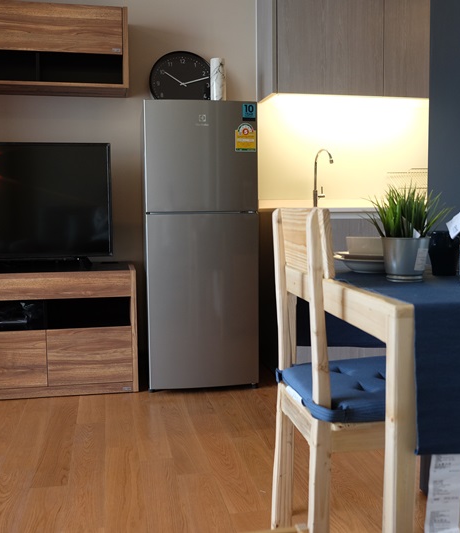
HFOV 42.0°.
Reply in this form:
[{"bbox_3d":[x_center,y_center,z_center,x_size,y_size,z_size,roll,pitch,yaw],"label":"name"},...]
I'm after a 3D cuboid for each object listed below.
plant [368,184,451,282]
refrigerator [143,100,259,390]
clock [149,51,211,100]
[{"bbox_3d":[0.402,-0.076,1.359,0.185,0.217,0.175,-1,5,-11],"label":"plant"},{"bbox_3d":[-0.176,-0.110,3.222,0.546,1.417,0.570,-1,5,-9],"label":"refrigerator"},{"bbox_3d":[-0.260,-1.009,3.332,0.380,0.380,0.050,-1,-7,-11],"label":"clock"}]

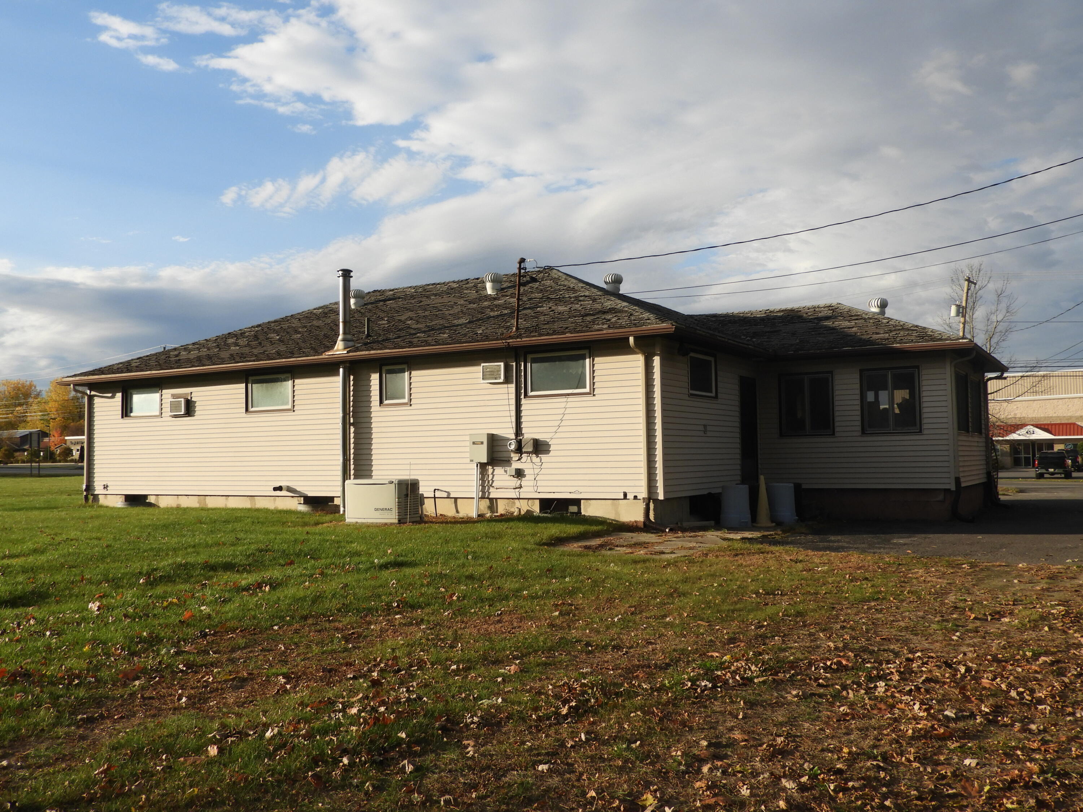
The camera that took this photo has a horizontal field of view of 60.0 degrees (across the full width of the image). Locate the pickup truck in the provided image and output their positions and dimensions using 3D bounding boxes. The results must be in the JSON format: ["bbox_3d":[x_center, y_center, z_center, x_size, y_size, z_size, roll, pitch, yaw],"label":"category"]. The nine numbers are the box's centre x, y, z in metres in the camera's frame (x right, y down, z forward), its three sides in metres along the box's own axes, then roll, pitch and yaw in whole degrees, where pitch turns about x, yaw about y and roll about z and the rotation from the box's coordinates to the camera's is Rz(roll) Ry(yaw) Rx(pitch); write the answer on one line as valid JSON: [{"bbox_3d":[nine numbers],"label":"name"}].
[{"bbox_3d":[36.643,4.194,67.154,2.030,1.920,5.800,-3,-4,32],"label":"pickup truck"}]

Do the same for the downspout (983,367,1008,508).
[{"bbox_3d":[10.562,0.721,21.812,0.450,3.200,0.400,-3,-4,30],"label":"downspout"}]

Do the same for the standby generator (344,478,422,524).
[{"bbox_3d":[-2.894,1.742,17.137,1.220,0.760,0.640,-3,-4,30],"label":"standby generator"}]

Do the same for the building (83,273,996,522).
[{"bbox_3d":[-0.280,-0.371,22.224,19.400,5.550,10.700,-3,-4,30],"label":"building"}]

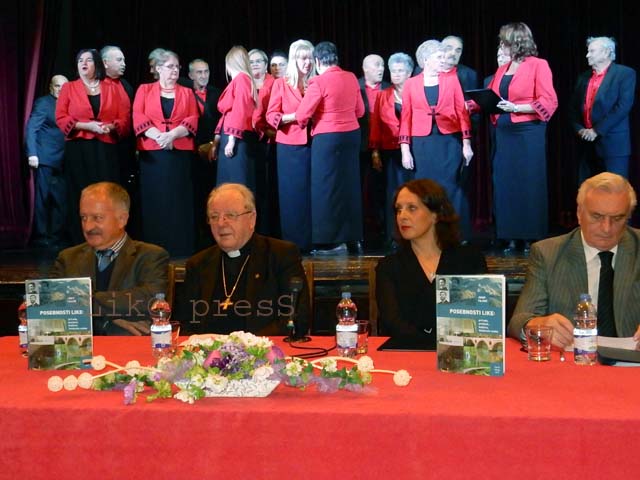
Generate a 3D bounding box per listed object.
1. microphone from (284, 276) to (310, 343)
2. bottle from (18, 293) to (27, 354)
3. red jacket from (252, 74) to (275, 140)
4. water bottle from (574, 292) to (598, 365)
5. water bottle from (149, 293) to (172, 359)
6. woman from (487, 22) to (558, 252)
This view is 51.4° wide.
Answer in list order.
[{"bbox_3d":[-0.085,0.256,2.467,0.105,0.240,0.140,-1,3,-12],"label":"microphone"},{"bbox_3d":[-1.001,0.295,2.289,0.067,0.213,0.067,0,3,0],"label":"bottle"},{"bbox_3d":[-0.501,-1.123,5.600,0.500,0.550,0.300,-1,1,-6],"label":"red jacket"},{"bbox_3d":[0.749,0.251,1.870,0.066,0.203,0.066,-1,1,0],"label":"water bottle"},{"bbox_3d":[-0.515,0.282,2.168,0.067,0.213,0.067,0,3,0],"label":"water bottle"},{"bbox_3d":[1.508,-0.771,4.980,0.500,1.710,0.420,0,2,38],"label":"woman"}]

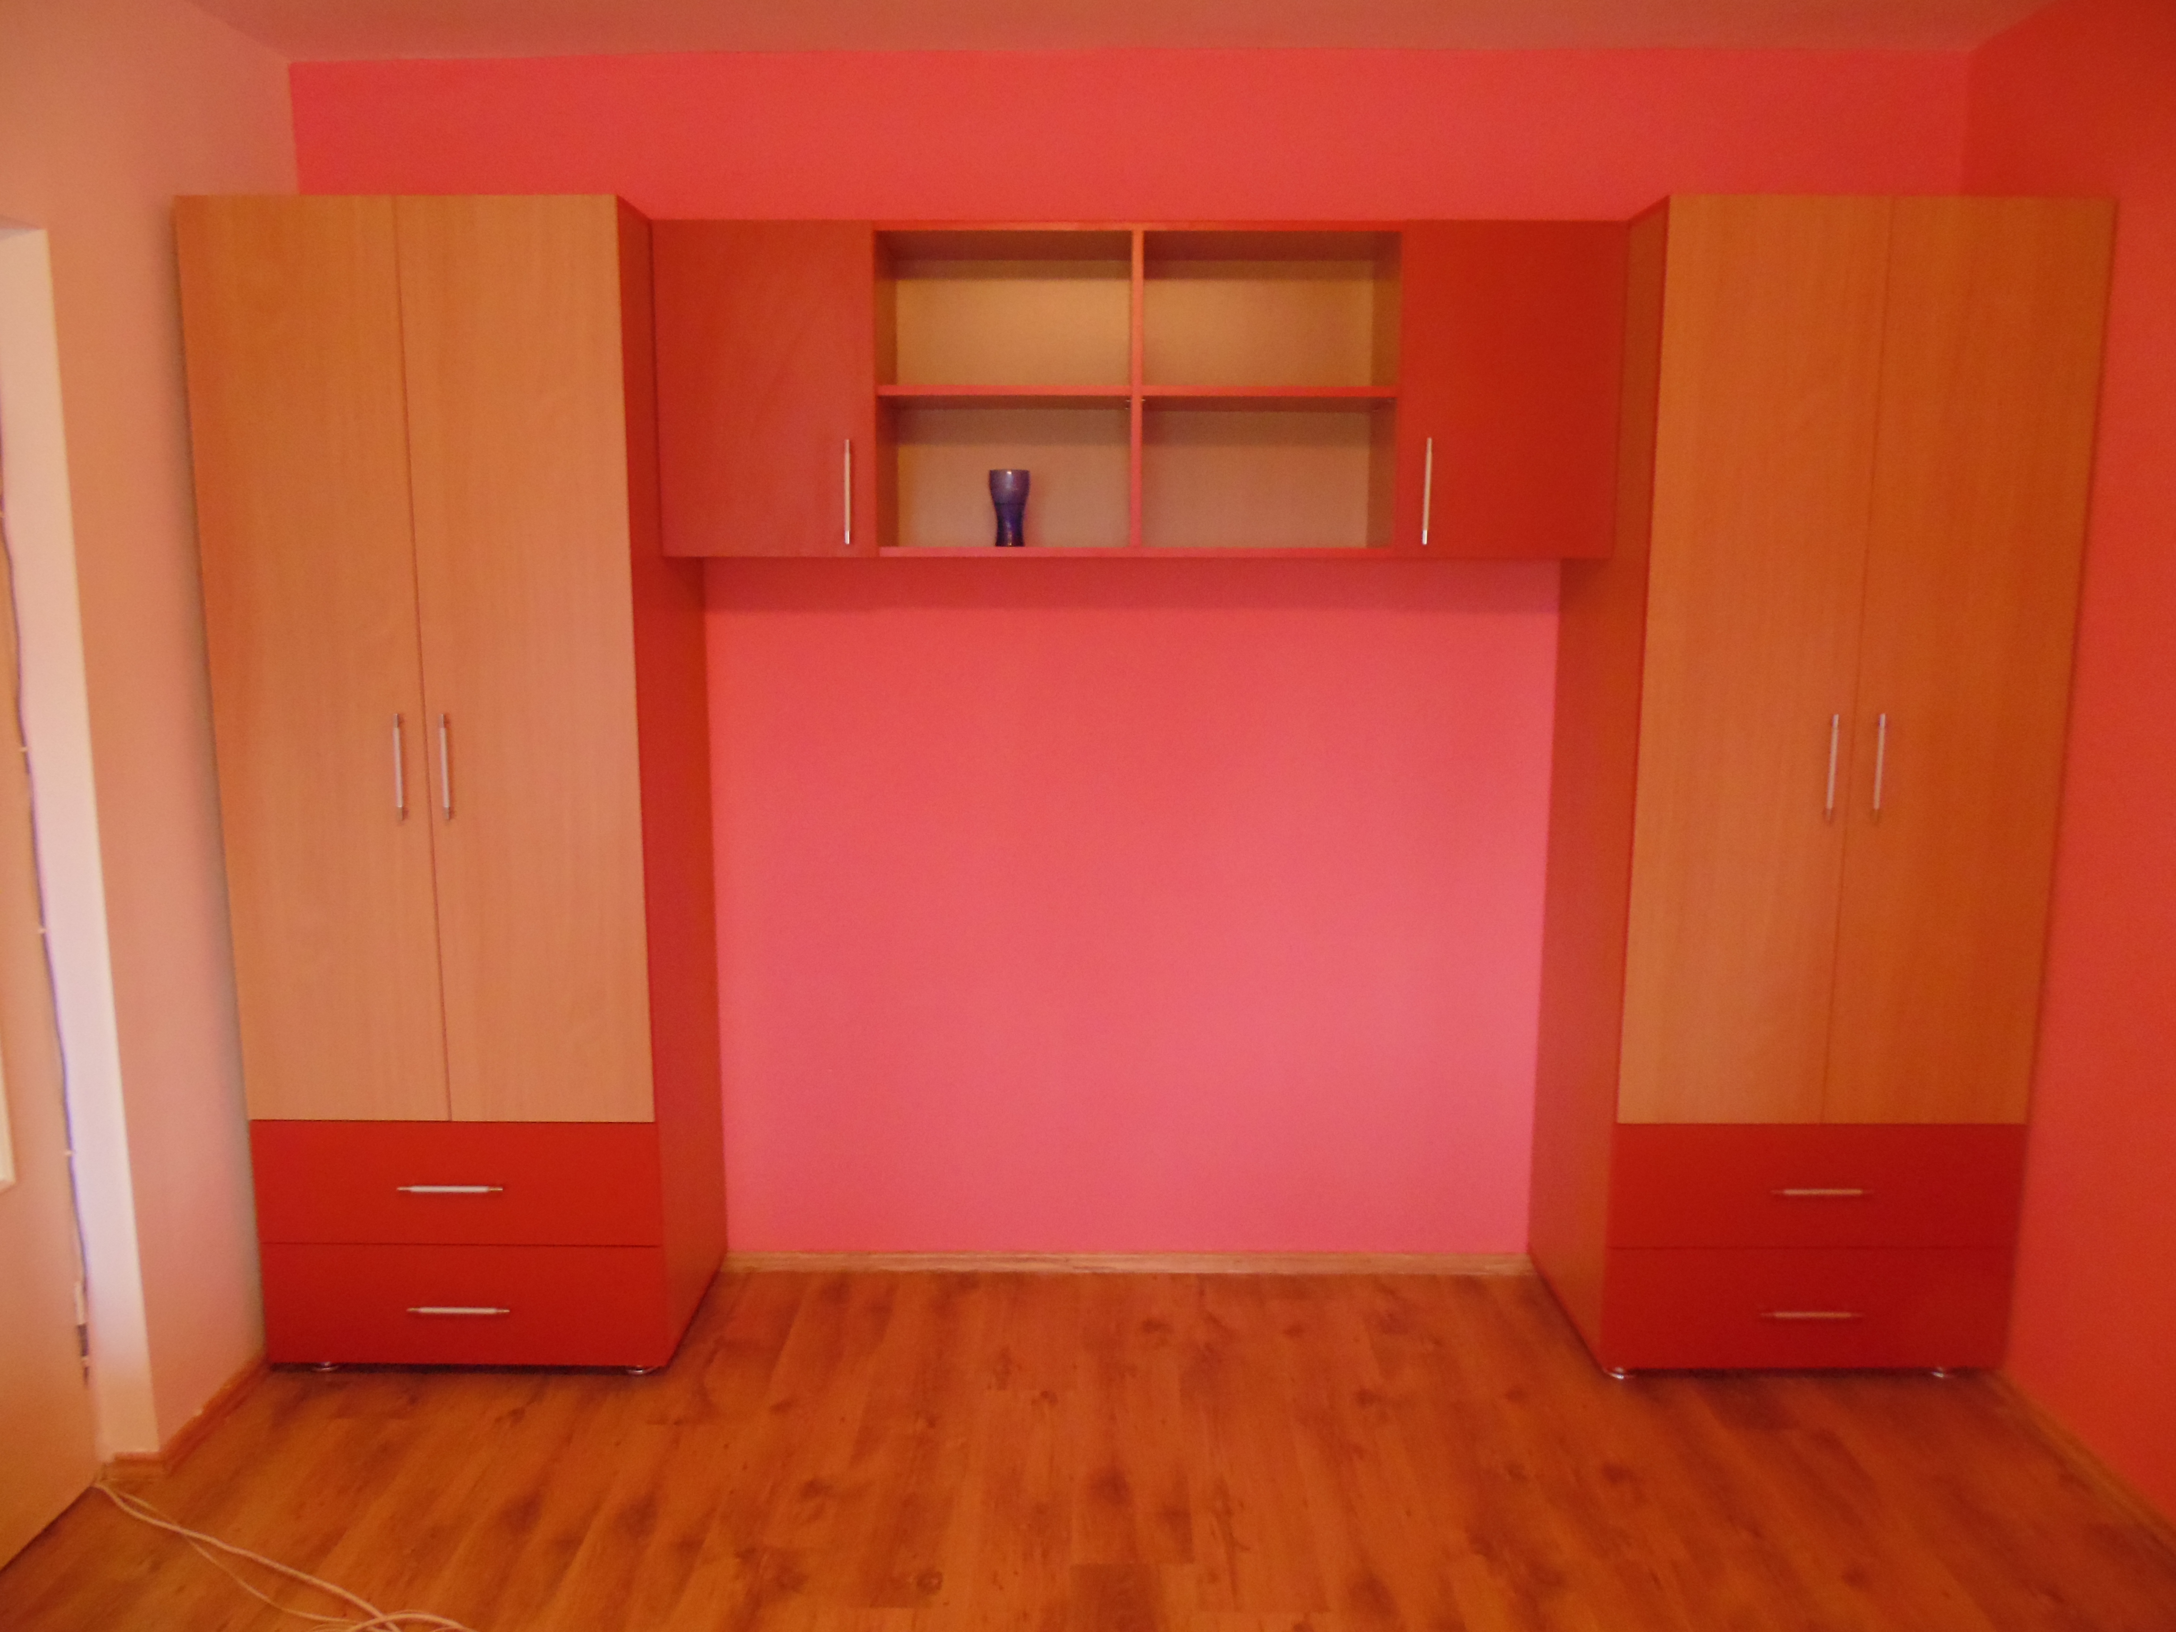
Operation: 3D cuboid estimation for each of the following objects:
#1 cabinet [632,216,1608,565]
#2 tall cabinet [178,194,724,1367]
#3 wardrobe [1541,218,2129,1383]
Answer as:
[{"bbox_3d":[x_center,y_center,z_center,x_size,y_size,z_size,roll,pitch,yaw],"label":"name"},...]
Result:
[{"bbox_3d":[0.091,-0.798,3.028,1.765,0.600,0.329,0,9,0],"label":"cabinet"},{"bbox_3d":[-1.166,-0.033,3.049,0.746,2.121,0.519,0,9,0],"label":"tall cabinet"},{"bbox_3d":[1.350,-0.028,3.048,0.755,2.121,0.519,0,9,0],"label":"wardrobe"}]

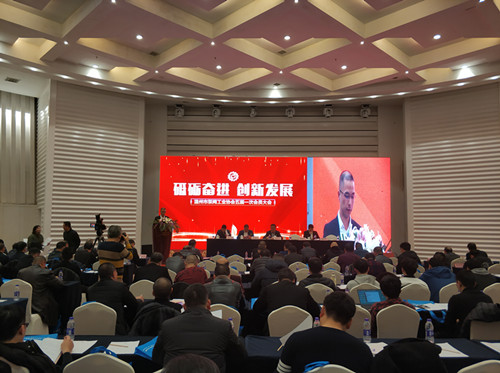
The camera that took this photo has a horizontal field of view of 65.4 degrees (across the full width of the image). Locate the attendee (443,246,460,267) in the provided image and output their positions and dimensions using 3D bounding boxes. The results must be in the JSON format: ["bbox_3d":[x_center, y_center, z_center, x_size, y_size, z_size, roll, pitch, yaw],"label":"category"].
[{"bbox_3d":[4.925,2.061,9.449,0.540,1.220,0.750,1,-5,-12],"label":"attendee"}]

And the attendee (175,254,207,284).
[{"bbox_3d":[-0.843,1.597,5.471,0.520,1.260,0.800,0,-6,3],"label":"attendee"}]

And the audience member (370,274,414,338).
[{"bbox_3d":[1.481,1.532,4.149,0.520,1.220,0.850,1,-6,-3],"label":"audience member"}]

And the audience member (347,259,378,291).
[{"bbox_3d":[1.628,1.682,5.692,0.500,1.230,0.800,0,-6,0],"label":"audience member"}]

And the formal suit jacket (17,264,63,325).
[{"bbox_3d":[-3.140,1.616,5.825,0.600,0.830,0.500,-2,-6,18],"label":"formal suit jacket"}]

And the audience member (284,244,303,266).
[{"bbox_3d":[1.040,1.980,8.854,0.550,1.270,0.750,0,-5,-3],"label":"audience member"}]

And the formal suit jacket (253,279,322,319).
[{"bbox_3d":[0.402,1.380,4.270,0.700,0.690,0.520,0,-5,0],"label":"formal suit jacket"}]

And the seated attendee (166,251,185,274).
[{"bbox_3d":[-1.331,1.782,7.010,0.520,1.180,0.820,-1,-6,10],"label":"seated attendee"}]

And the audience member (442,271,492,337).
[{"bbox_3d":[2.245,1.534,4.169,0.530,1.230,0.820,3,-6,-22],"label":"audience member"}]

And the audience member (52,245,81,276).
[{"bbox_3d":[-3.253,1.714,6.865,0.540,1.260,0.780,-1,-6,12],"label":"audience member"}]

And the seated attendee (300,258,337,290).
[{"bbox_3d":[1.008,1.686,5.768,0.570,1.280,0.750,0,-5,0],"label":"seated attendee"}]

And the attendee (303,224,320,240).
[{"bbox_3d":[1.943,1.829,12.282,0.520,1.250,0.720,0,-6,0],"label":"attendee"}]

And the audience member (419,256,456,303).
[{"bbox_3d":[2.823,1.691,5.818,0.570,1.280,0.750,0,-5,-5],"label":"audience member"}]

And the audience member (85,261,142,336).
[{"bbox_3d":[-1.483,1.448,4.129,0.580,1.290,0.820,-1,-6,14],"label":"audience member"}]

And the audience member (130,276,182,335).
[{"bbox_3d":[-1.019,1.600,4.319,0.570,1.180,0.750,0,-5,0],"label":"audience member"}]

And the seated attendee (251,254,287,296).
[{"bbox_3d":[0.281,1.700,5.867,0.600,1.270,0.750,0,-5,5],"label":"seated attendee"}]

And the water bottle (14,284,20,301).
[{"bbox_3d":[-3.087,1.411,5.171,0.065,0.215,0.065,0,-5,0],"label":"water bottle"}]

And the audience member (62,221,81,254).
[{"bbox_3d":[-4.493,1.801,9.766,0.400,1.720,0.500,4,-7,-34],"label":"audience member"}]

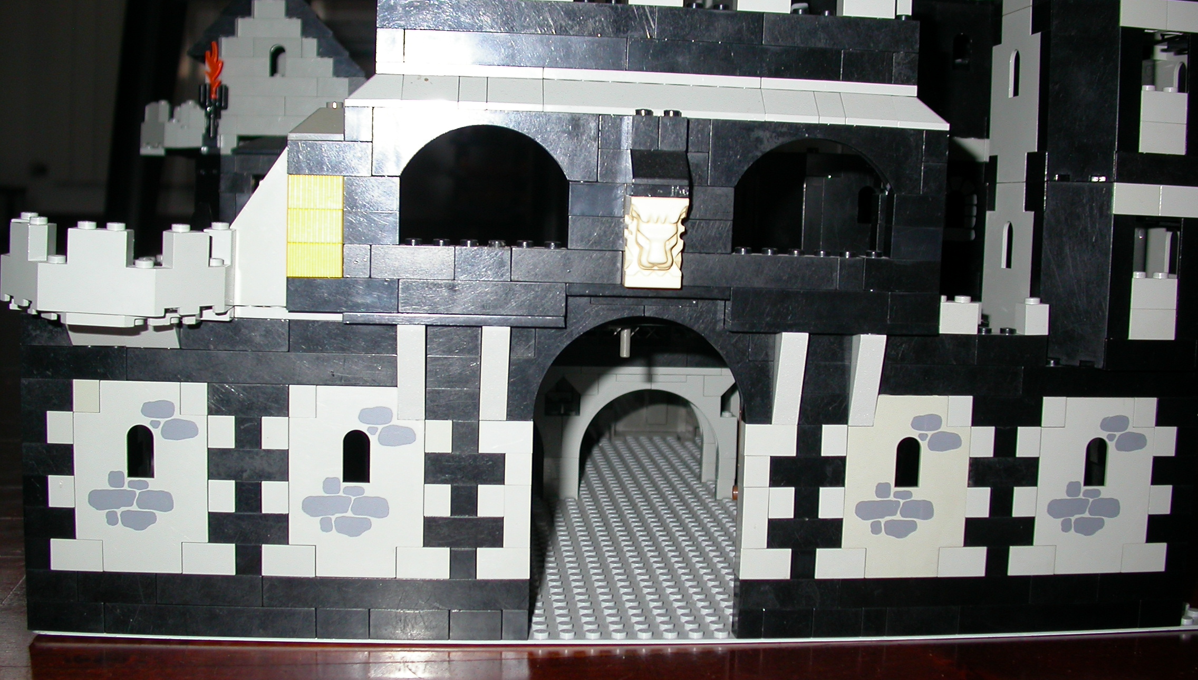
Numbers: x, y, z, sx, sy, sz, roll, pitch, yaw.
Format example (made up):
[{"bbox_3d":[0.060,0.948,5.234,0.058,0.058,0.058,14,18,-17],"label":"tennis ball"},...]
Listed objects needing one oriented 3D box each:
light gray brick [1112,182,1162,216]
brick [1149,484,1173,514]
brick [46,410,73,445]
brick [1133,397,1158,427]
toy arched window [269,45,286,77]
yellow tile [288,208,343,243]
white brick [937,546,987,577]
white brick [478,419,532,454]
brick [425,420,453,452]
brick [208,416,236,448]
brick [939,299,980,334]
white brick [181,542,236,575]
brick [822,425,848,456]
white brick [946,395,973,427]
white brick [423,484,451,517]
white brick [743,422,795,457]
[{"bbox_3d":[0.165,-0.043,0.409,0.016,0.010,0.008,1,5,-6],"label":"light gray brick"},{"bbox_3d":[0.178,0.050,0.421,0.008,0.010,0.008,1,6,-6],"label":"brick"},{"bbox_3d":[-0.157,0.025,0.387,0.008,0.010,0.008,1,5,-6],"label":"brick"},{"bbox_3d":[0.174,0.022,0.418,0.008,0.010,0.008,1,5,-6],"label":"brick"},{"bbox_3d":[-0.162,-0.140,0.660,0.008,0.016,0.007,0,6,-22],"label":"toy arched window"},{"bbox_3d":[-0.081,-0.033,0.376,0.016,0.010,0.008,1,6,-6],"label":"yellow tile"},{"bbox_3d":[0.114,0.069,0.416,0.016,0.010,0.008,1,5,-6],"label":"white brick"},{"bbox_3d":[-0.028,0.028,0.393,0.016,0.010,0.008,1,5,-6],"label":"white brick"},{"bbox_3d":[-0.048,0.028,0.392,0.008,0.011,0.008,1,5,-6],"label":"brick"},{"bbox_3d":[-0.111,0.026,0.388,0.008,0.010,0.008,1,5,-6],"label":"brick"},{"bbox_3d":[0.108,-0.008,0.408,0.016,0.011,0.008,1,5,-6],"label":"brick"},{"bbox_3d":[-0.116,0.064,0.392,0.016,0.010,0.008,1,5,-6],"label":"white brick"},{"bbox_3d":[0.071,0.030,0.405,0.008,0.011,0.008,1,5,-6],"label":"brick"},{"bbox_3d":[0.111,0.022,0.410,0.008,0.010,0.008,1,6,-6],"label":"white brick"},{"bbox_3d":[-0.048,0.048,0.396,0.008,0.010,0.008,1,5,-6],"label":"white brick"},{"bbox_3d":[0.052,0.030,0.402,0.016,0.011,0.008,1,5,-6],"label":"white brick"}]

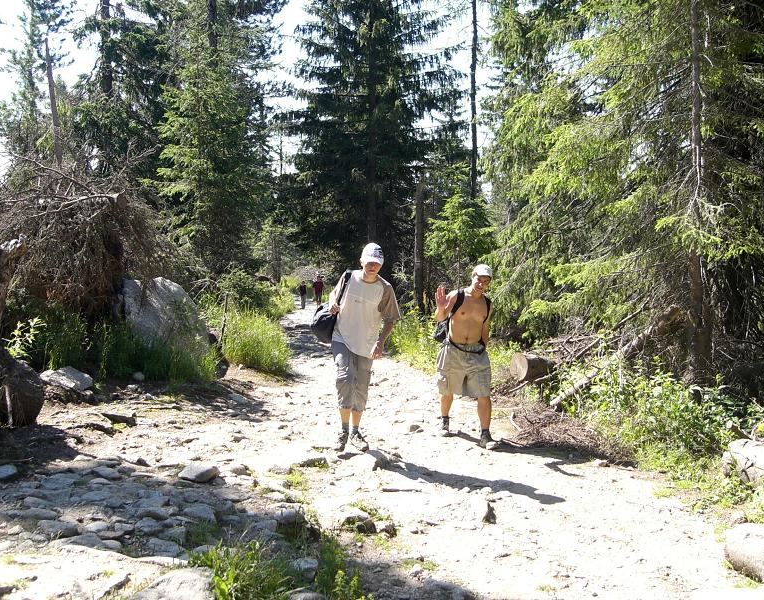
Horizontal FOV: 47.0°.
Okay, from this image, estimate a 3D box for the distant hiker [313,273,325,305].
[{"bbox_3d":[-3.543,-0.614,49.000,0.650,1.740,0.420,0,0,-6],"label":"distant hiker"}]

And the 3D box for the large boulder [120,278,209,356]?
[{"bbox_3d":[-3.368,0.333,13.600,1.400,1.320,1.200,0,0,-11],"label":"large boulder"}]

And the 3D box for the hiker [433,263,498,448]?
[{"bbox_3d":[0.779,0.512,8.100,0.590,1.680,0.520,0,0,-10],"label":"hiker"}]

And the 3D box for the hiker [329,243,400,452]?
[{"bbox_3d":[-0.148,0.403,7.450,0.610,1.760,0.500,0,0,-5],"label":"hiker"}]

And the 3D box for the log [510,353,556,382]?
[{"bbox_3d":[2.076,0.900,11.800,0.850,0.390,0.390,0,0,-29],"label":"log"}]

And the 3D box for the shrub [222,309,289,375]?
[{"bbox_3d":[-1.959,0.658,13.600,1.100,1.000,1.000,0,0,0],"label":"shrub"}]

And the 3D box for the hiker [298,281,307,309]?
[{"bbox_3d":[-4.255,-0.268,47.000,0.470,1.500,0.400,0,0,-6],"label":"hiker"}]

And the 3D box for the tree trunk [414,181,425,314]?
[{"bbox_3d":[0.961,-1.294,22.500,0.270,3.600,0.270,0,0,0],"label":"tree trunk"}]

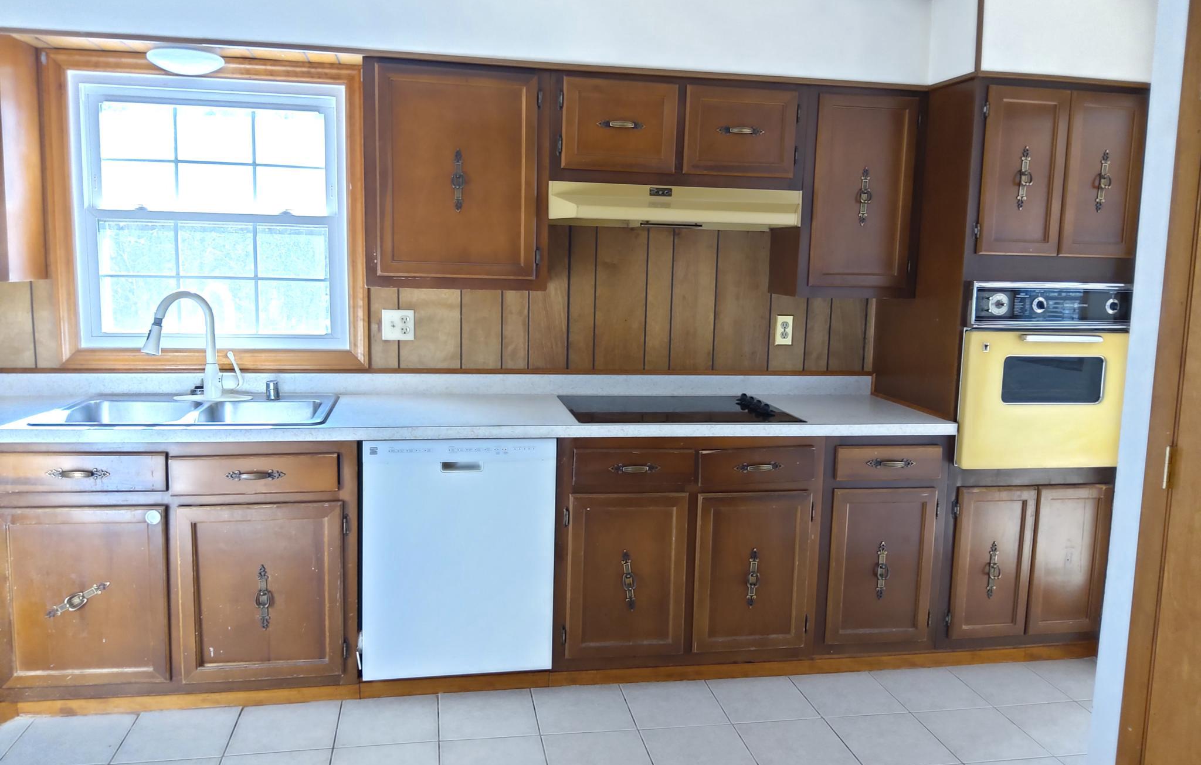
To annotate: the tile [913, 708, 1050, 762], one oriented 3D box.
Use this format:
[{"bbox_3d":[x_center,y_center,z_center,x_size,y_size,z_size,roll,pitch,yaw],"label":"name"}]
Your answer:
[{"bbox_3d":[1.199,1.113,2.853,0.303,0.010,0.303,0,8,-10],"label":"tile"}]

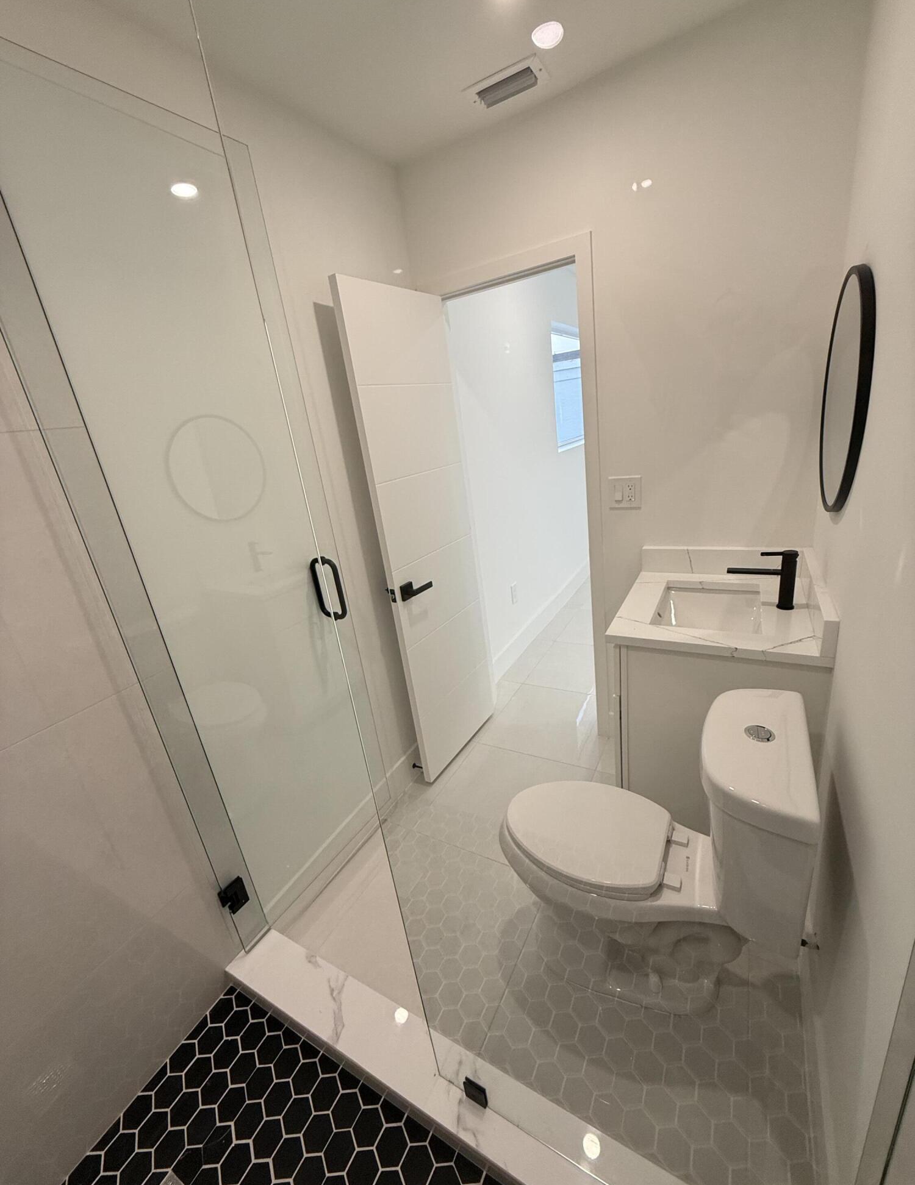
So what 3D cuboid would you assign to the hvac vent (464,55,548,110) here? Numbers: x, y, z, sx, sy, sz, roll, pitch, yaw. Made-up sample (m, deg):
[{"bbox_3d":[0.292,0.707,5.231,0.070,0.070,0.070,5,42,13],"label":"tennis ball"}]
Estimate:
[{"bbox_3d":[0.150,-1.571,1.528,0.247,0.015,0.148,4,23,30],"label":"hvac vent"}]

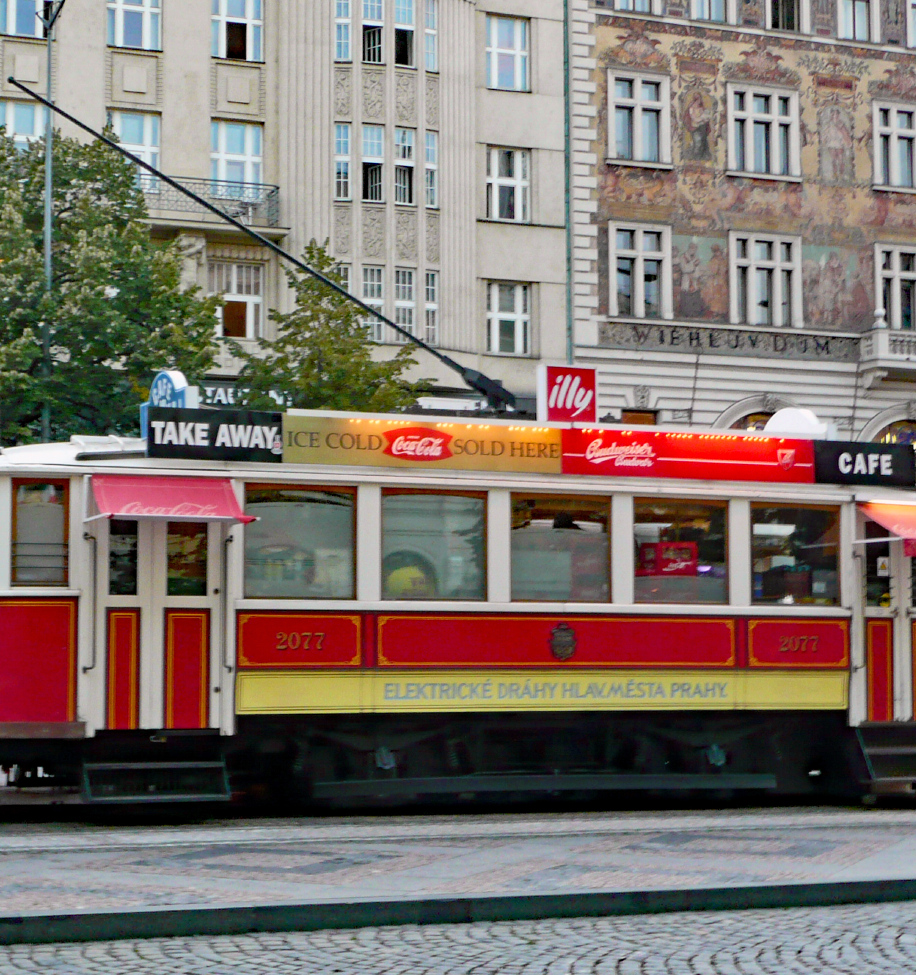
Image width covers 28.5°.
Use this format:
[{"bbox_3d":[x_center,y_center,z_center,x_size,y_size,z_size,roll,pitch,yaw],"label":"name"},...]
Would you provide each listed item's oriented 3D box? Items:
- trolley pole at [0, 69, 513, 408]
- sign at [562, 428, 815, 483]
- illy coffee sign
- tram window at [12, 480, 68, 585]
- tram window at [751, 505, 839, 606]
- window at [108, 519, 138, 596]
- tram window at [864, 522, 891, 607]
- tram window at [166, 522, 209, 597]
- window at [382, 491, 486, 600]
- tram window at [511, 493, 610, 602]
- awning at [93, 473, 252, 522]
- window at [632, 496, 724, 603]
[{"bbox_3d":[-1.569,-1.985,15.079,5.000,0.200,0.140,32,-14,-16],"label":"trolley pole"},{"bbox_3d":[2.100,-0.274,16.314,2.590,0.403,0.080,2,-5,-22],"label":"sign"},{"bbox_3d":[0.926,-0.769,15.361,0.460,0.490,0.200,2,-5,-21],"label":"illy coffee sign"},{"bbox_3d":[-3.070,0.329,13.256,0.410,0.780,0.060,1,-4,-12],"label":"tram window"},{"bbox_3d":[3.082,0.620,16.521,0.948,0.928,0.060,2,-5,-22],"label":"tram window"},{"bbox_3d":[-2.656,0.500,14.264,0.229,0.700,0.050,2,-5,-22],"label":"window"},{"bbox_3d":[3.915,0.721,16.873,0.295,0.791,0.050,2,-5,-22],"label":"tram window"},{"bbox_3d":[-2.053,0.458,13.659,0.330,0.730,0.060,2,-5,-21],"label":"tram window"},{"bbox_3d":[-0.188,0.462,14.331,0.900,0.880,0.060,2,-5,-21],"label":"window"},{"bbox_3d":[0.887,0.525,15.652,0.965,0.938,0.060,2,-5,-22],"label":"tram window"},{"bbox_3d":[-2.228,0.081,14.028,1.176,0.380,0.650,2,-5,-22],"label":"awning"},{"bbox_3d":[1.867,0.539,15.114,0.890,0.880,0.060,2,-5,-21],"label":"window"}]

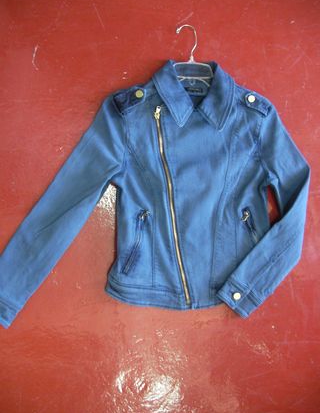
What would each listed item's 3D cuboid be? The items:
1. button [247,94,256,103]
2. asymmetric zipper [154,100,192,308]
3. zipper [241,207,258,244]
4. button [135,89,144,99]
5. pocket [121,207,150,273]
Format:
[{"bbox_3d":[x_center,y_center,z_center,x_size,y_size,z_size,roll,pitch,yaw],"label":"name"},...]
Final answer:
[{"bbox_3d":[0.236,-0.279,1.210,0.021,0.006,0.021,3,76,1],"label":"button"},{"bbox_3d":[0.030,-0.013,1.143,0.026,0.014,0.511,-8,76,-2],"label":"asymmetric zipper"},{"bbox_3d":[0.226,0.072,1.122,0.027,0.014,0.154,-17,77,-4],"label":"zipper"},{"bbox_3d":[-0.053,-0.290,1.212,0.021,0.006,0.021,-1,76,0],"label":"button"},{"bbox_3d":[-0.059,0.082,1.119,0.026,0.013,0.165,20,77,5],"label":"pocket"}]

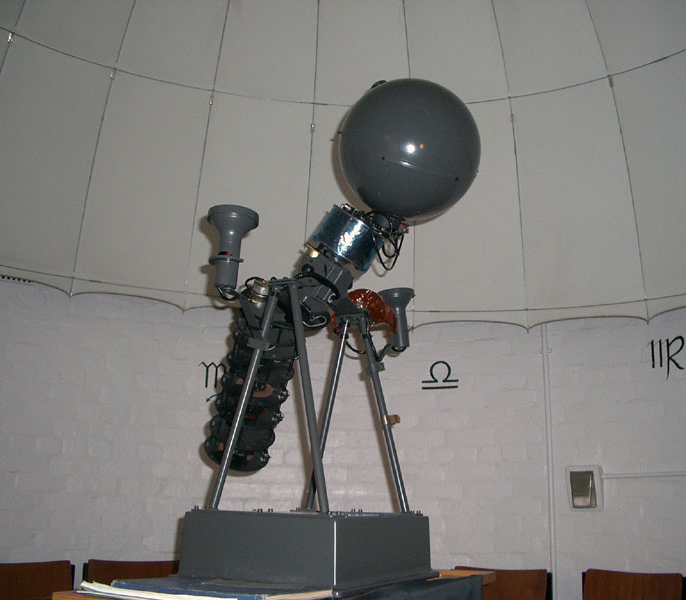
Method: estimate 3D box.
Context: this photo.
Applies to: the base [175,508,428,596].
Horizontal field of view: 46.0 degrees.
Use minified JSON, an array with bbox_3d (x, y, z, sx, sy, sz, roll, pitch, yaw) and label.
[{"bbox_3d":[-0.056,0.505,1.667,0.342,0.137,0.463,-6,-16,27],"label":"base"}]

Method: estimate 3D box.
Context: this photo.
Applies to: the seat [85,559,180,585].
[{"bbox_3d":[-0.760,1.383,2.958,0.460,0.800,0.500,5,-14,-15],"label":"seat"}]

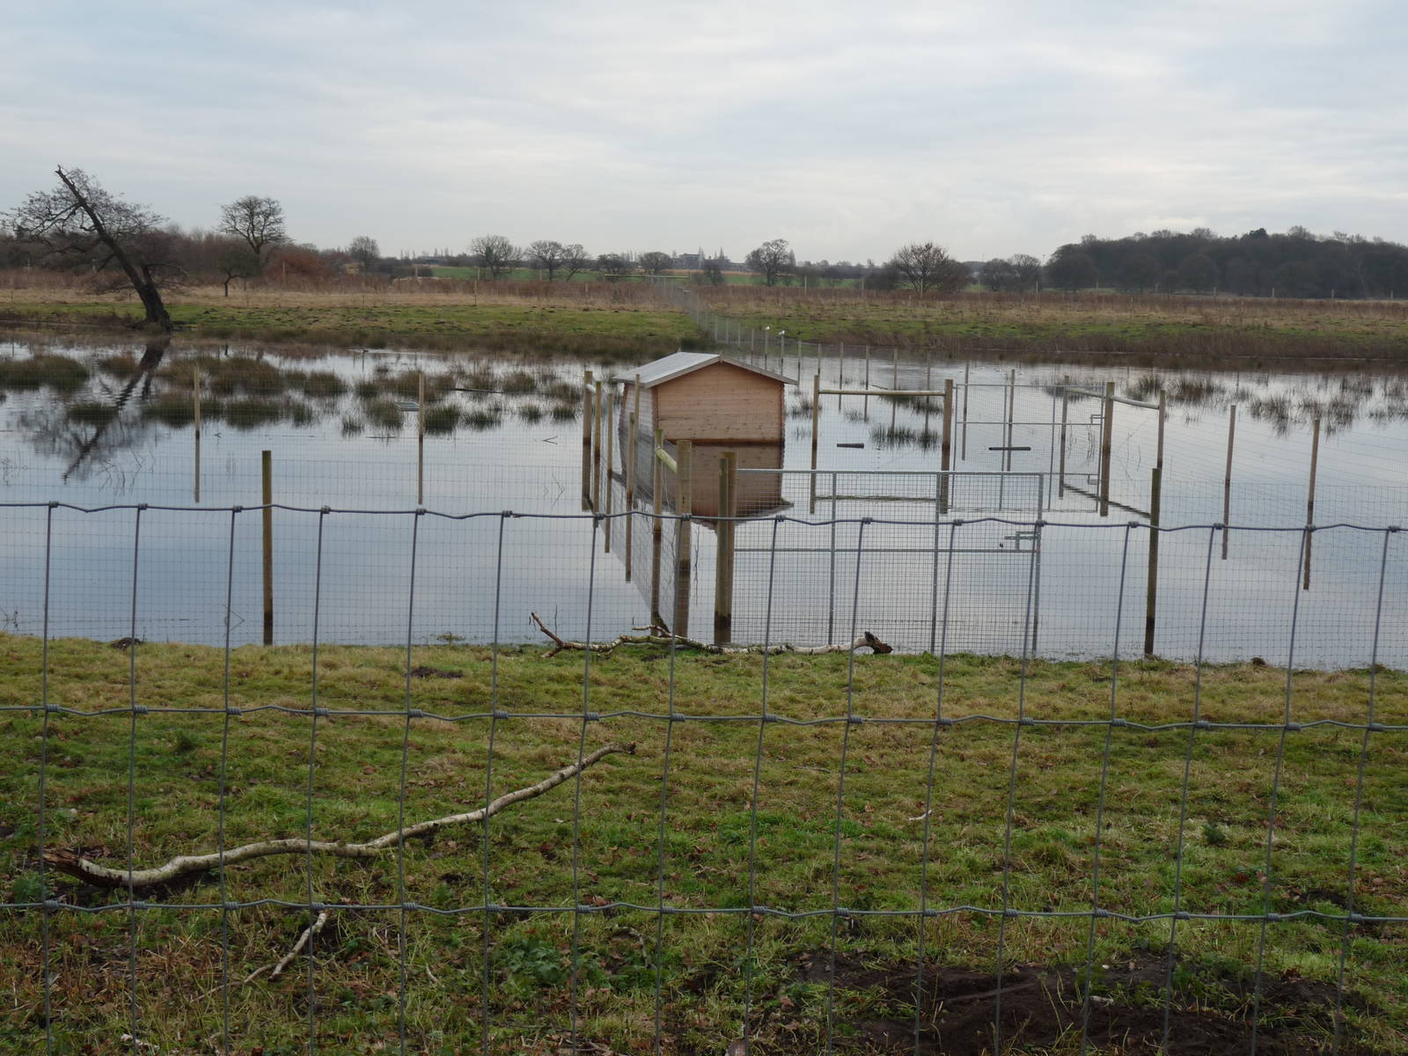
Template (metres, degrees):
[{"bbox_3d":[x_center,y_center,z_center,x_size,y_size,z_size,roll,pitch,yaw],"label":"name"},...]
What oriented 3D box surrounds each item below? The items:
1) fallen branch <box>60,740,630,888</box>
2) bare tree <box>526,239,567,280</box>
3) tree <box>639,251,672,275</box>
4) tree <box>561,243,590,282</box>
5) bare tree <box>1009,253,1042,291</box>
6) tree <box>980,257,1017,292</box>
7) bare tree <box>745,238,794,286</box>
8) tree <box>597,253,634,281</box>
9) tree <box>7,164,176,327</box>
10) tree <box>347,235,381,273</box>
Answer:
[{"bbox_3d":[-0.931,0.865,6.226,2.166,0.180,0.485,-5,9,-39],"label":"fallen branch"},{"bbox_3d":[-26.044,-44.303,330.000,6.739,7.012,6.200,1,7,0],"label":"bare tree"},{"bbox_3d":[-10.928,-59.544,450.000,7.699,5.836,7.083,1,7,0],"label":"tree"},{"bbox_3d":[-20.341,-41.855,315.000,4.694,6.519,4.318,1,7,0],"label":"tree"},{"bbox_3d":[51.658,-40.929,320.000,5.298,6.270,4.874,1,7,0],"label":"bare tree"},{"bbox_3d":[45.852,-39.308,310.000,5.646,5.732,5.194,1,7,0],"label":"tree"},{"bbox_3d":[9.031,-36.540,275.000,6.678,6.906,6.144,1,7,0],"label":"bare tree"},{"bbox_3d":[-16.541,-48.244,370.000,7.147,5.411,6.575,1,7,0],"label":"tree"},{"bbox_3d":[-20.326,-9.252,66.000,5.573,5.427,5.127,1,7,0],"label":"tree"},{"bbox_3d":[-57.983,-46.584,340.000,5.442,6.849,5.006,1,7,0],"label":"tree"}]

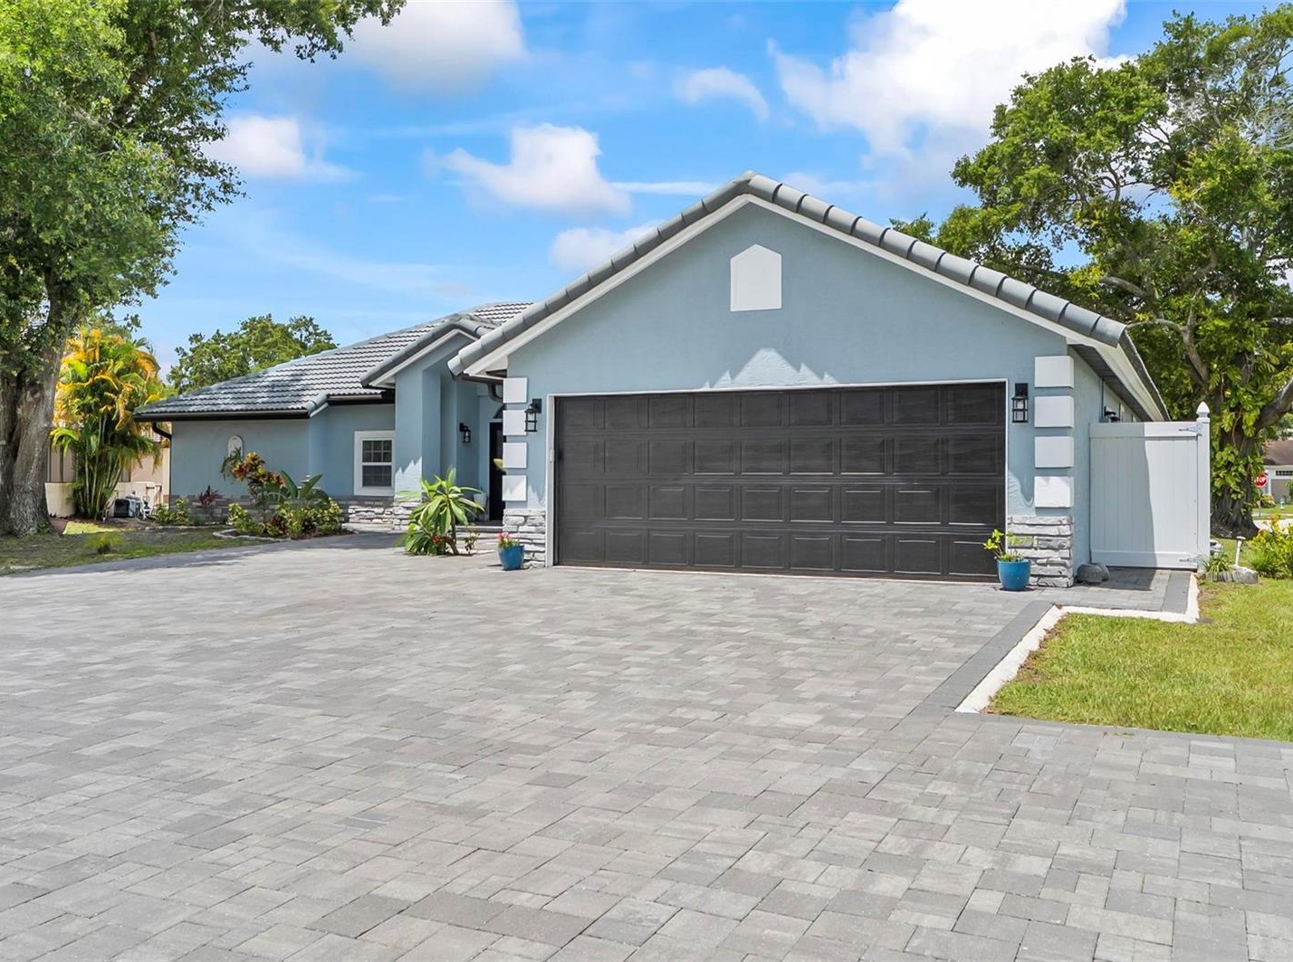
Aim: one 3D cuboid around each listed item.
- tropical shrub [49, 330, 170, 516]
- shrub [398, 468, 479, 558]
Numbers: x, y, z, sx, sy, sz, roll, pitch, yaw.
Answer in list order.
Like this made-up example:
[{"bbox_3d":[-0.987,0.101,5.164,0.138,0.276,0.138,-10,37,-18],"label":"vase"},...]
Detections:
[{"bbox_3d":[-13.800,-1.470,28.800,2.950,5.000,2.900,0,0,-26],"label":"tropical shrub"},{"bbox_3d":[-3.020,0.455,16.400,1.200,1.250,1.150,0,0,0],"label":"shrub"}]

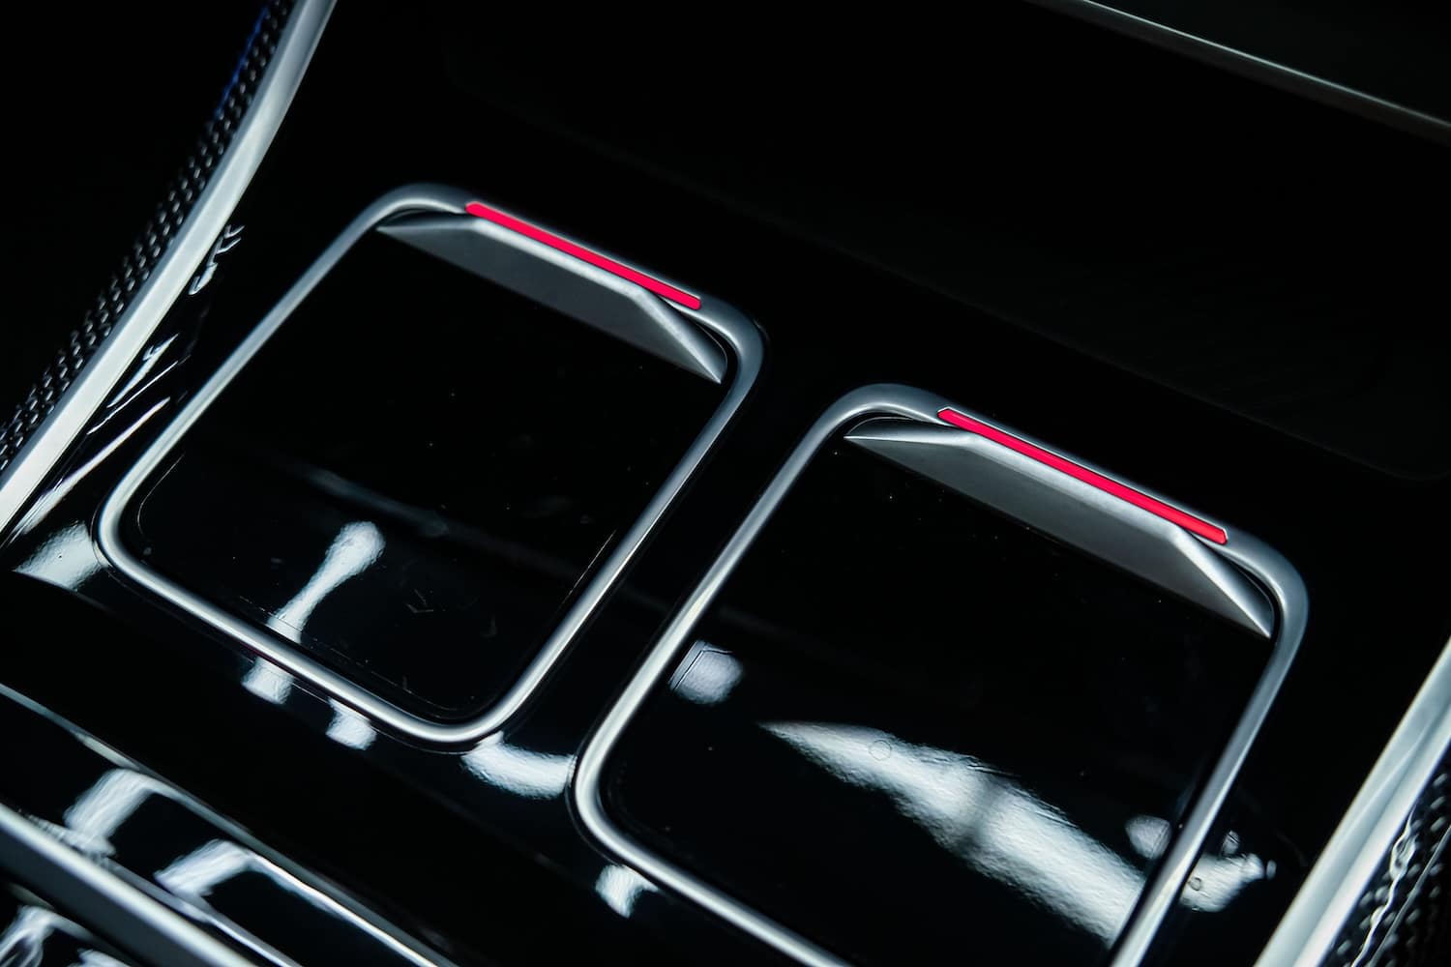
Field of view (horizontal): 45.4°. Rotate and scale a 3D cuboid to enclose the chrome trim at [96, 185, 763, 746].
[{"bbox_3d":[-0.054,-0.008,0.324,0.093,0.010,0.103,25,62,19],"label":"chrome trim"}]

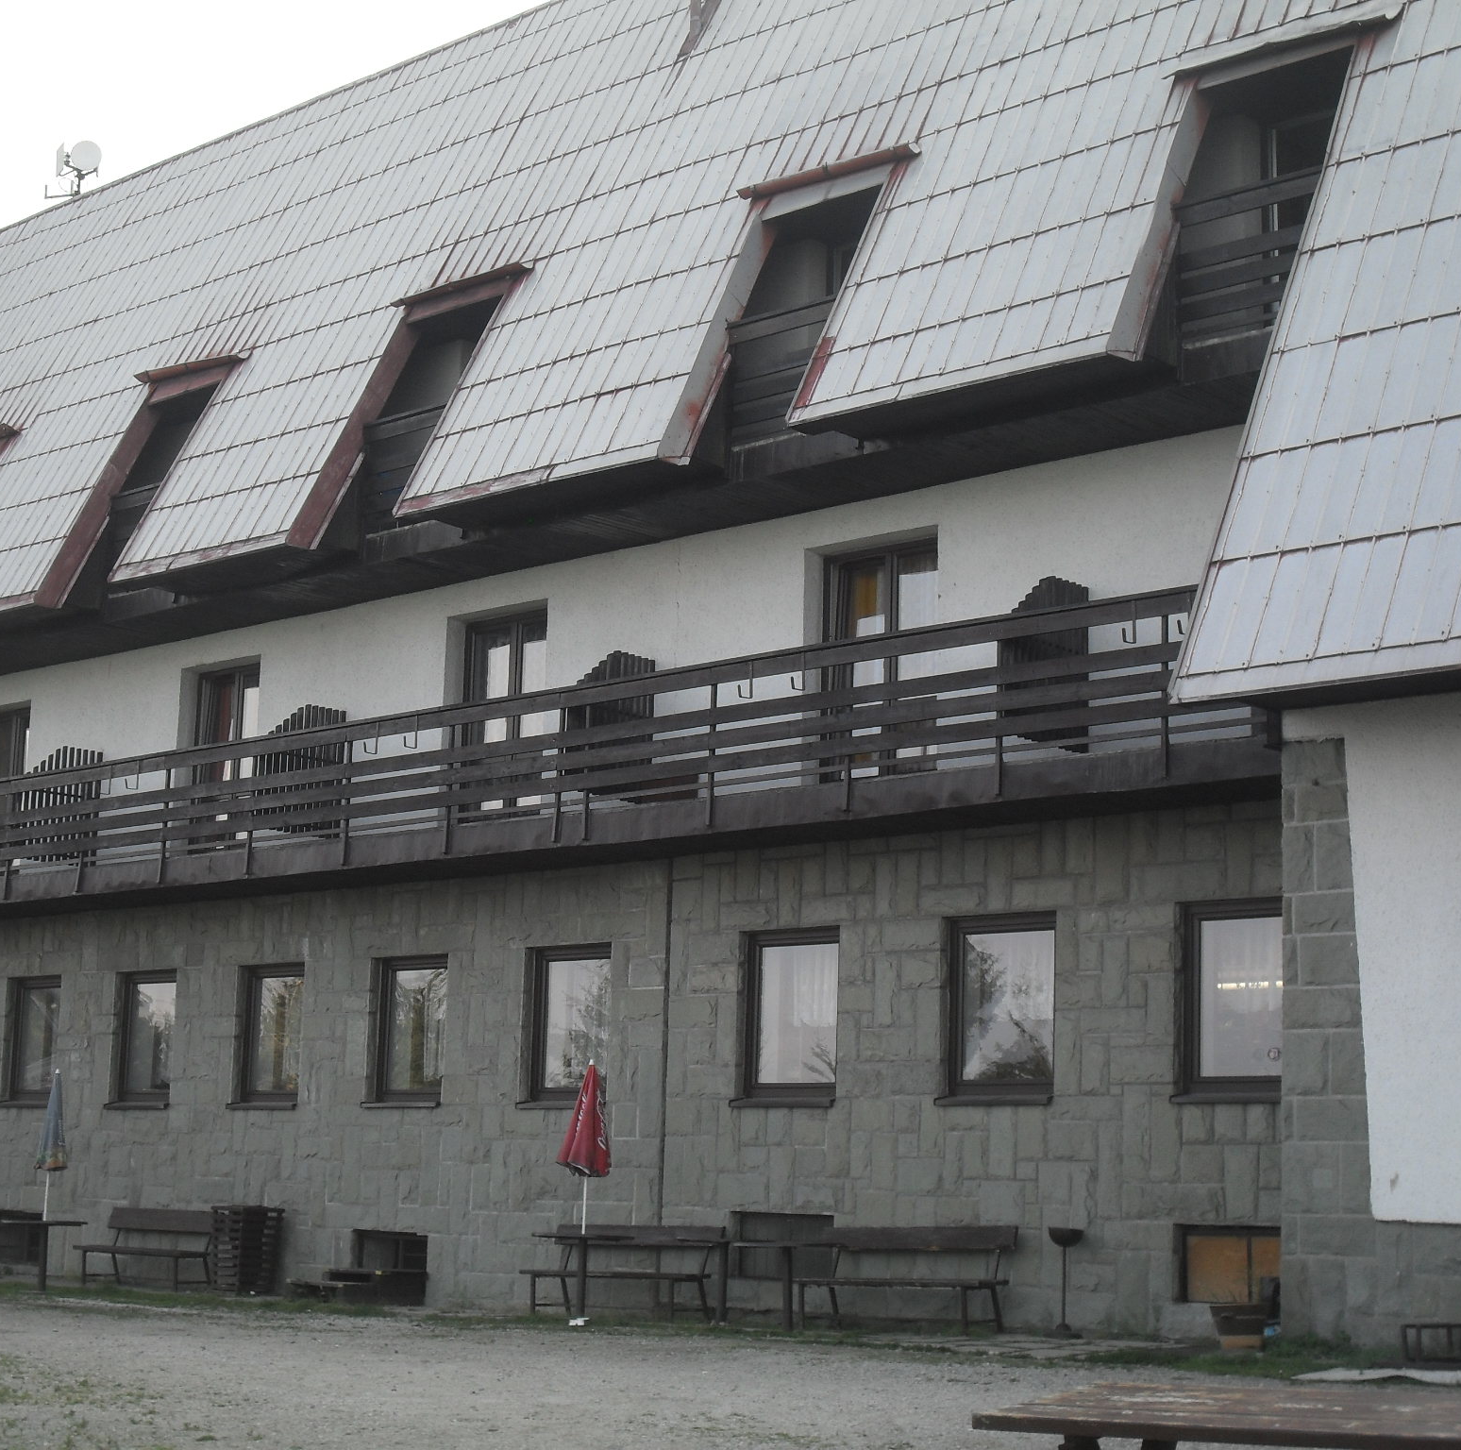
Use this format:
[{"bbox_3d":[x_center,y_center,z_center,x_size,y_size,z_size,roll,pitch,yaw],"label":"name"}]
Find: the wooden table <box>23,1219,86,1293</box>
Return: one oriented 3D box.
[{"bbox_3d":[-7.227,5.613,28.869,0.749,0.718,0.749,-8,-13,43],"label":"wooden table"}]

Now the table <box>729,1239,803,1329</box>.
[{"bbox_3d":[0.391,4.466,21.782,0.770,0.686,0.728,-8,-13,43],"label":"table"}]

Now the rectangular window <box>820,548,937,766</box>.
[{"bbox_3d":[1.351,-0.460,23.952,1.534,2.309,0.146,-8,-13,43],"label":"rectangular window"}]

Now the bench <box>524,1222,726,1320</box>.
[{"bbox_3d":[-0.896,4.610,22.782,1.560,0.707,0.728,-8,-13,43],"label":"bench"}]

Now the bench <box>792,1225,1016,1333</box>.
[{"bbox_3d":[1.392,4.435,21.951,1.821,0.858,0.676,-8,-13,43],"label":"bench"}]

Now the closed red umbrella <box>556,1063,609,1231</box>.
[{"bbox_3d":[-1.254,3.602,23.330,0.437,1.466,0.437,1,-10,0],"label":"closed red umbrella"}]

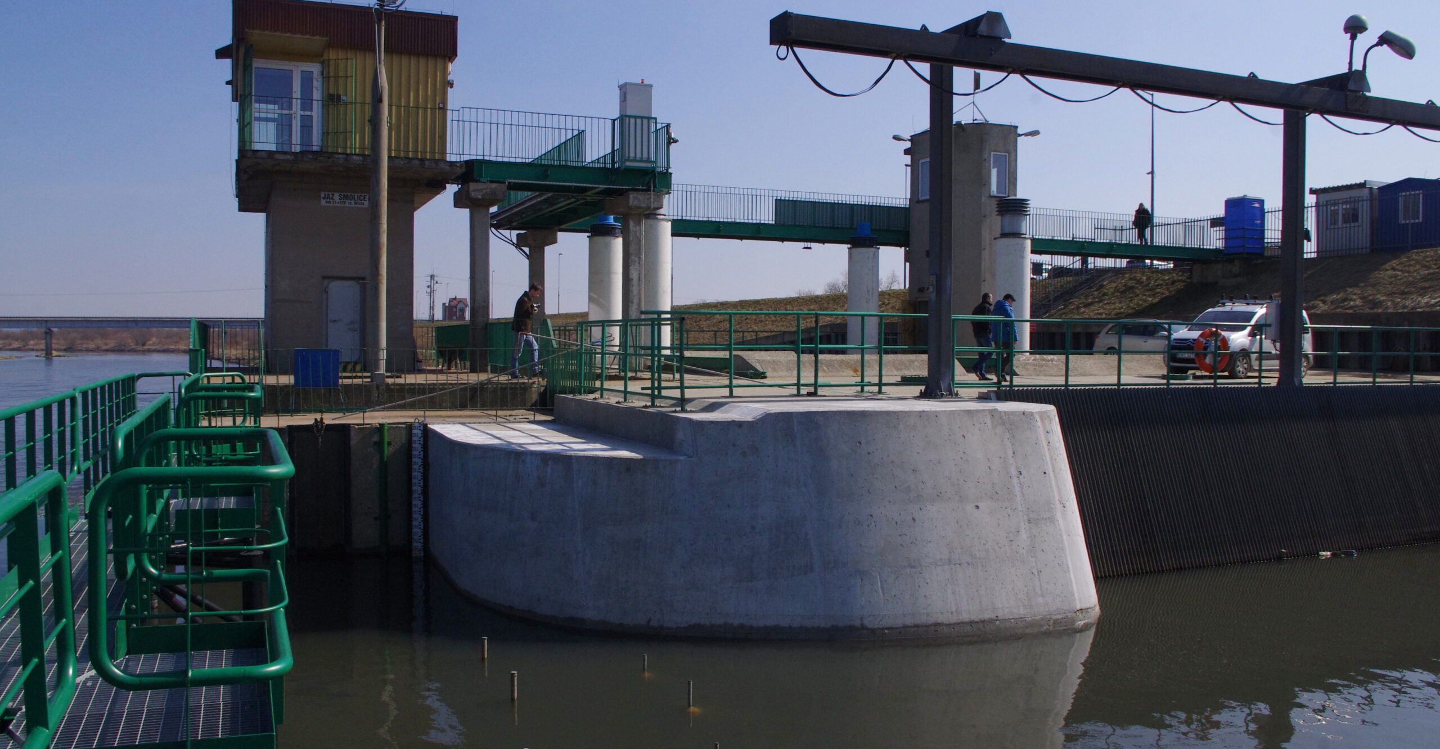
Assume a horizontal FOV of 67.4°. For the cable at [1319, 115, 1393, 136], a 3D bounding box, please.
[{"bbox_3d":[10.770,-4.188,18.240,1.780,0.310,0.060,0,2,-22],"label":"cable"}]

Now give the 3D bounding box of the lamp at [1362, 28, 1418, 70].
[{"bbox_3d":[10.204,-4.969,16.312,1.000,0.600,0.350,0,2,-22],"label":"lamp"}]

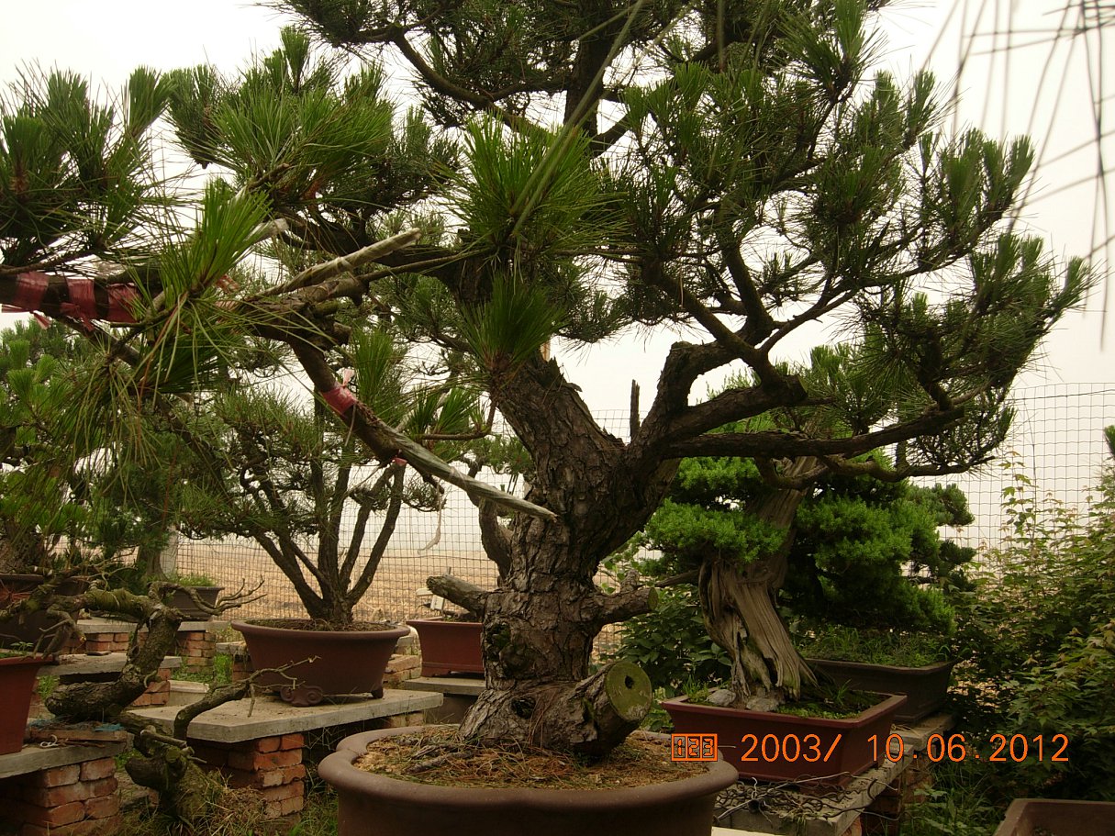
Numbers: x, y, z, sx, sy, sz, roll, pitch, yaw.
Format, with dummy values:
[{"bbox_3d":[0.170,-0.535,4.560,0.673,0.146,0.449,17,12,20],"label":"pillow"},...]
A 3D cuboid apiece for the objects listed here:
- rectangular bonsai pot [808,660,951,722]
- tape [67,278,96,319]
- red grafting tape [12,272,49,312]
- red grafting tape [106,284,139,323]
[{"bbox_3d":[1.040,0.937,4.028,0.560,0.190,0.400,-4,-7,36],"label":"rectangular bonsai pot"},{"bbox_3d":[-0.522,-0.132,1.270,0.029,0.042,0.040,0,-6,0],"label":"tape"},{"bbox_3d":[-0.578,-0.138,1.270,0.035,0.042,0.040,0,-6,0],"label":"red grafting tape"},{"bbox_3d":[-0.476,-0.126,1.270,0.031,0.041,0.040,0,-6,0],"label":"red grafting tape"}]

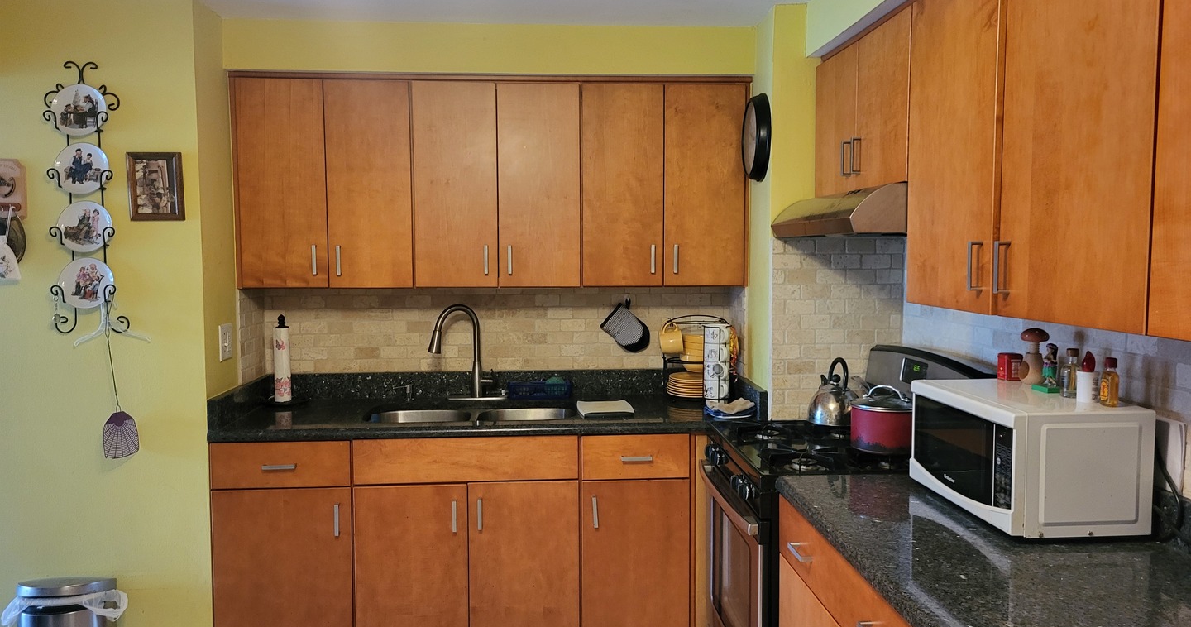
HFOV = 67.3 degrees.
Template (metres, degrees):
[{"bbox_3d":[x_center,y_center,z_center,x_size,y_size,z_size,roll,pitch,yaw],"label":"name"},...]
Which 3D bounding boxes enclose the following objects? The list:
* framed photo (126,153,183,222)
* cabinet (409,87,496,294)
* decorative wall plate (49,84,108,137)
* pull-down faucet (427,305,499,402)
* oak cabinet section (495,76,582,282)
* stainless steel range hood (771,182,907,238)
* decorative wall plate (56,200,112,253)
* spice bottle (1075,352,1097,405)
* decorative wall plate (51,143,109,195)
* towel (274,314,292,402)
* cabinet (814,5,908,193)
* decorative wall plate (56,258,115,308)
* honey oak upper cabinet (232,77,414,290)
[{"bbox_3d":[-1.401,-0.405,2.857,0.171,0.218,0.020,0,4,-4],"label":"framed photo"},{"bbox_3d":[-0.521,-0.474,3.390,0.309,0.740,0.315,0,4,-4],"label":"cabinet"},{"bbox_3d":[-1.621,-0.636,2.811,0.166,0.165,0.020,0,4,-4],"label":"decorative wall plate"},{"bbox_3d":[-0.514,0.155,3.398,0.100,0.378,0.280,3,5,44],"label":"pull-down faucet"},{"bbox_3d":[-0.214,-0.477,3.419,0.306,0.738,0.318,0,4,-4],"label":"oak cabinet section"},{"bbox_3d":[0.837,-0.290,2.622,0.445,0.127,0.757,0,4,-4],"label":"stainless steel range hood"},{"bbox_3d":[-1.616,-0.274,2.828,0.167,0.167,0.022,0,4,-4],"label":"decorative wall plate"},{"bbox_3d":[1.030,0.130,1.871,0.048,0.110,0.048,-4,5,-40],"label":"spice bottle"},{"bbox_3d":[-1.620,-0.455,2.823,0.166,0.165,0.020,0,4,-4],"label":"decorative wall plate"},{"bbox_3d":[-1.175,0.169,3.362,0.063,0.333,0.063,0,4,-4],"label":"towel"},{"bbox_3d":[0.912,-0.577,2.596,0.315,0.430,0.751,0,4,-4],"label":"cabinet"},{"bbox_3d":[-1.617,-0.094,2.840,0.167,0.167,0.022,0,4,-4],"label":"decorative wall plate"},{"bbox_3d":[-0.990,-0.471,3.358,0.630,0.742,0.315,0,4,-4],"label":"honey oak upper cabinet"}]

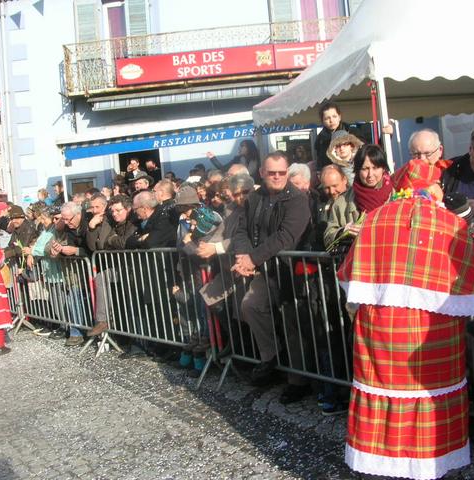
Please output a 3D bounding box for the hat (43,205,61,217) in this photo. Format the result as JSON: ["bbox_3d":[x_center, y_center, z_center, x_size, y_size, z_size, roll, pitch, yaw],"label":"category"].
[{"bbox_3d":[-2.395,-0.383,8.400,0.220,0.160,0.240,-3,5,41],"label":"hat"}]

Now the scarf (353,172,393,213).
[{"bbox_3d":[0.892,-0.308,4.200,0.290,0.260,0.240,-5,3,14],"label":"scarf"}]

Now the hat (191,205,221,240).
[{"bbox_3d":[-0.266,-0.144,5.650,0.250,0.270,0.260,9,14,37],"label":"hat"}]

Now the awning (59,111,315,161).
[{"bbox_3d":[-0.583,-2.297,13.568,6.100,0.660,0.950,-5,3,3],"label":"awning"}]

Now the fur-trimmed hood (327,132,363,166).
[{"bbox_3d":[0.796,-0.661,4.750,0.265,0.260,0.260,-5,3,9],"label":"fur-trimmed hood"}]

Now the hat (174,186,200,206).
[{"bbox_3d":[-0.460,-0.395,5.950,0.260,0.190,0.270,-5,3,14],"label":"hat"}]

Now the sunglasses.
[{"bbox_3d":[0.274,-0.473,4.600,0.145,0.045,0.140,-6,4,-7],"label":"sunglasses"}]

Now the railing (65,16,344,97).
[{"bbox_3d":[-0.410,-3.785,13.519,6.100,1.020,0.650,-6,4,-2],"label":"railing"}]

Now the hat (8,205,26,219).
[{"bbox_3d":[-2.930,-0.379,8.600,0.260,0.180,0.230,-9,5,-41],"label":"hat"}]

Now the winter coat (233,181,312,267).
[{"bbox_3d":[0.253,-0.099,4.750,0.500,0.650,0.360,-4,4,23],"label":"winter coat"}]

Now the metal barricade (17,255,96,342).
[{"bbox_3d":[-2.322,0.730,8.146,0.420,1.080,2.370,-7,3,-37],"label":"metal barricade"}]

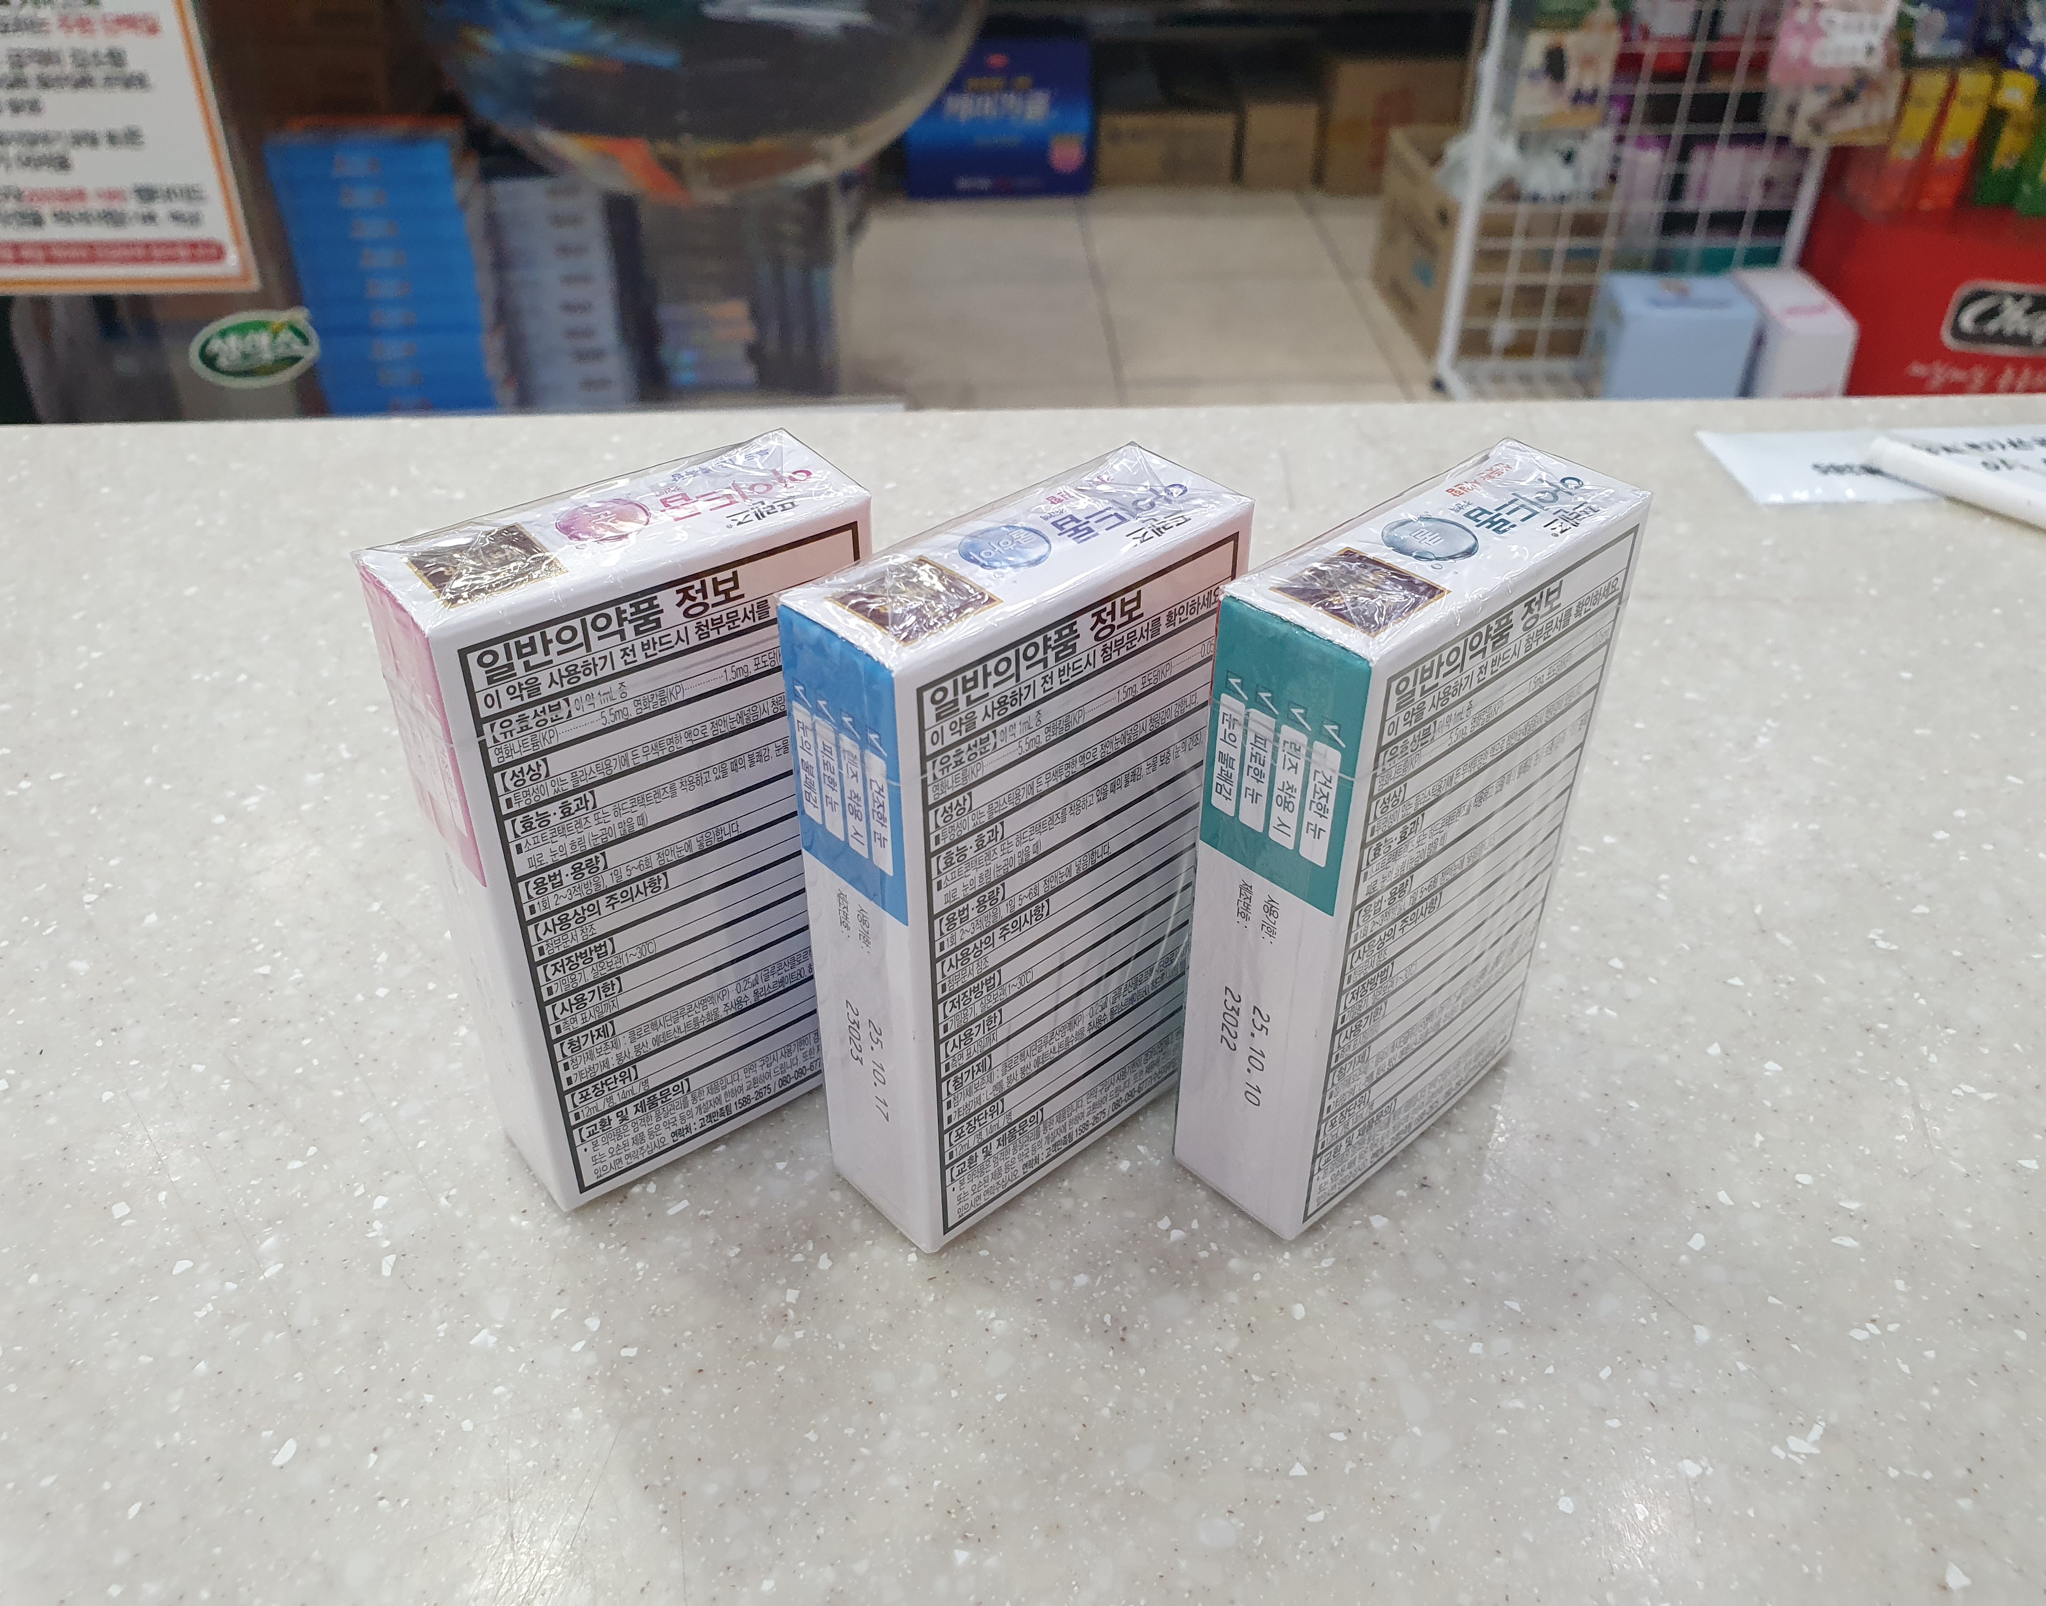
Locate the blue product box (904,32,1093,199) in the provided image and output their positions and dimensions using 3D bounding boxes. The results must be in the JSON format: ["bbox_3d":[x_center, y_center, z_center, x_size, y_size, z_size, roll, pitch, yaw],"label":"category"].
[{"bbox_3d":[-0.049,-1.314,3.040,0.355,0.284,0.160,-2,37,-3],"label":"blue product box"}]

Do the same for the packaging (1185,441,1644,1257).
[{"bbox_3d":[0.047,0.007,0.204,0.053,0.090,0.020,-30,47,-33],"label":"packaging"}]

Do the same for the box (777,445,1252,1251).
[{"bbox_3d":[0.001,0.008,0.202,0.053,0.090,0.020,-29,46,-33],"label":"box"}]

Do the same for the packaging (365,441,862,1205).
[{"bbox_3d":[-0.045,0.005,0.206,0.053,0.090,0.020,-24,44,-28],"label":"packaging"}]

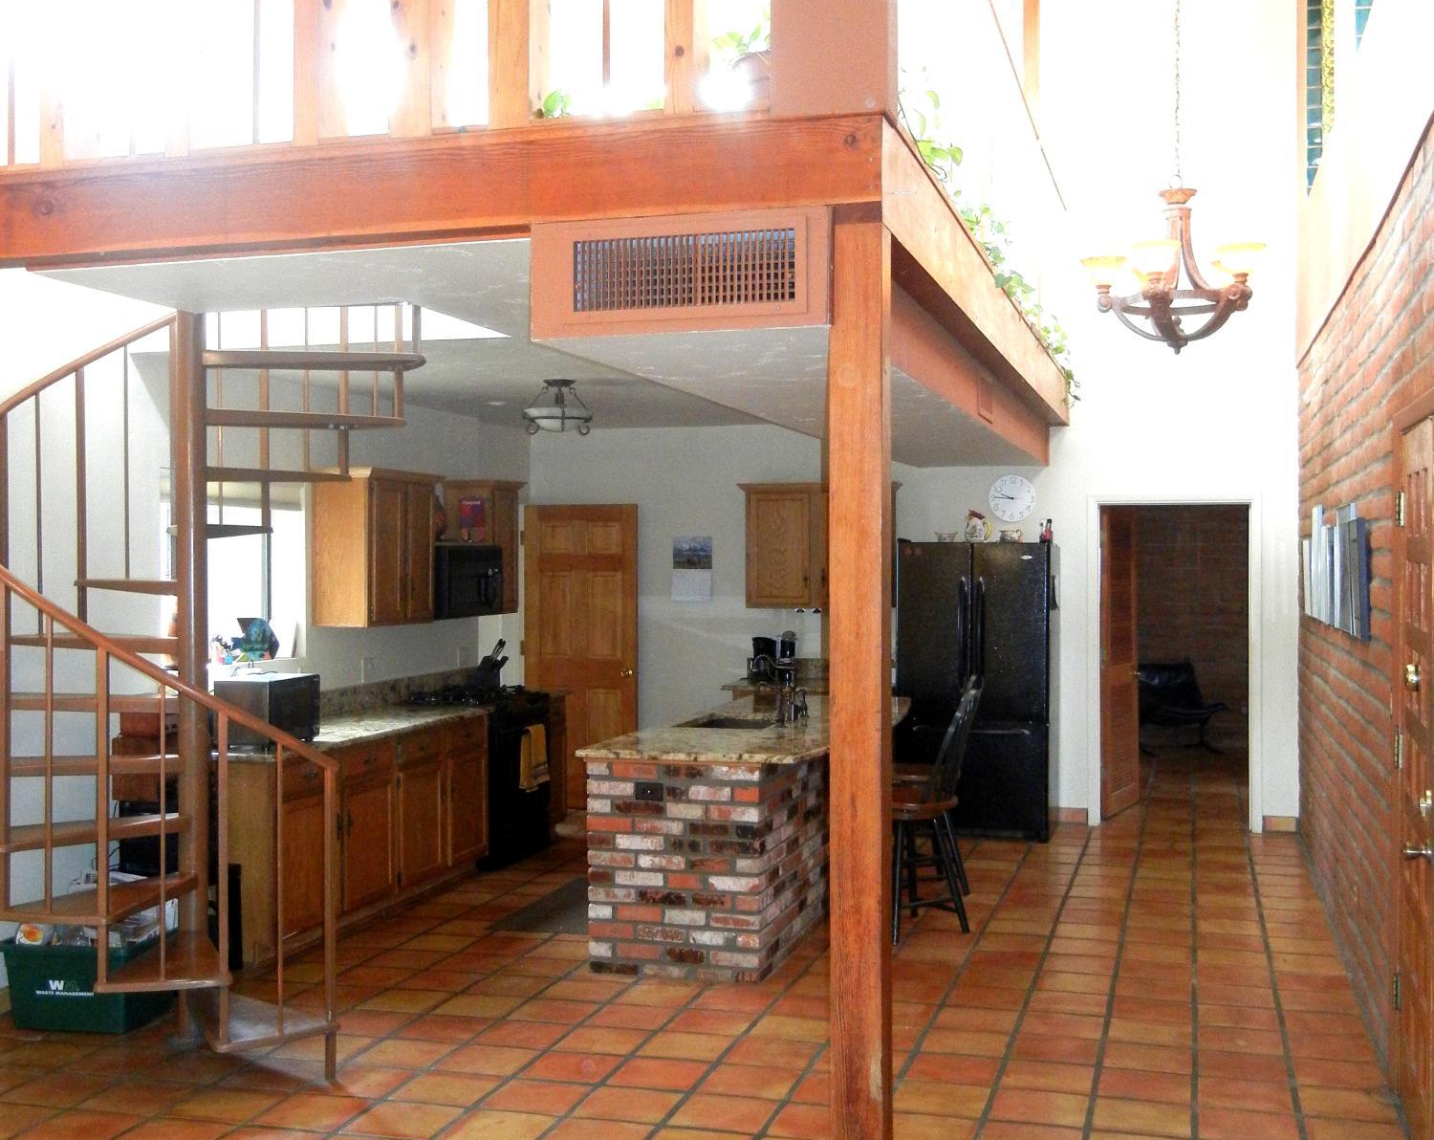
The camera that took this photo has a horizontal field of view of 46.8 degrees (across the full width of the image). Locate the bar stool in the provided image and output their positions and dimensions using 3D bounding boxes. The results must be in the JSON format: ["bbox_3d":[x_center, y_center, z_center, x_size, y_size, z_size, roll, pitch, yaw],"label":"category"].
[{"bbox_3d":[0.888,1.099,7.600,0.530,1.110,0.500,0,1,24],"label":"bar stool"}]

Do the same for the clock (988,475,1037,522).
[{"bbox_3d":[1.910,-0.457,10.705,0.308,0.308,0.040,0,1,16],"label":"clock"}]

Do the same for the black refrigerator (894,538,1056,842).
[{"bbox_3d":[1.643,0.730,10.377,0.911,1.804,0.760,0,1,16],"label":"black refrigerator"}]

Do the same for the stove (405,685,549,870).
[{"bbox_3d":[-1.386,1.180,9.482,0.670,0.930,0.760,0,0,16],"label":"stove"}]

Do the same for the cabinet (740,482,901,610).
[{"bbox_3d":[0.679,-0.157,10.894,1.010,0.812,0.360,0,1,16],"label":"cabinet"}]

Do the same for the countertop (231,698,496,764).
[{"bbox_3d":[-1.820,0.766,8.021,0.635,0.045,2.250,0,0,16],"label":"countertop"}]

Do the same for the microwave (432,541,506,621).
[{"bbox_3d":[-1.533,0.063,9.482,0.390,0.420,0.760,0,0,16],"label":"microwave"}]

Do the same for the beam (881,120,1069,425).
[{"bbox_3d":[1.271,-1.061,7.460,0.140,0.280,6.600,0,0,16],"label":"beam"}]

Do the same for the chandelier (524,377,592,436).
[{"bbox_3d":[-0.787,-0.810,8.230,0.350,0.283,0.350,0,1,0],"label":"chandelier"}]

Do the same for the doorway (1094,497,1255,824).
[{"bbox_3d":[2.897,0.585,10.505,0.987,2.093,0.160,0,1,16],"label":"doorway"}]

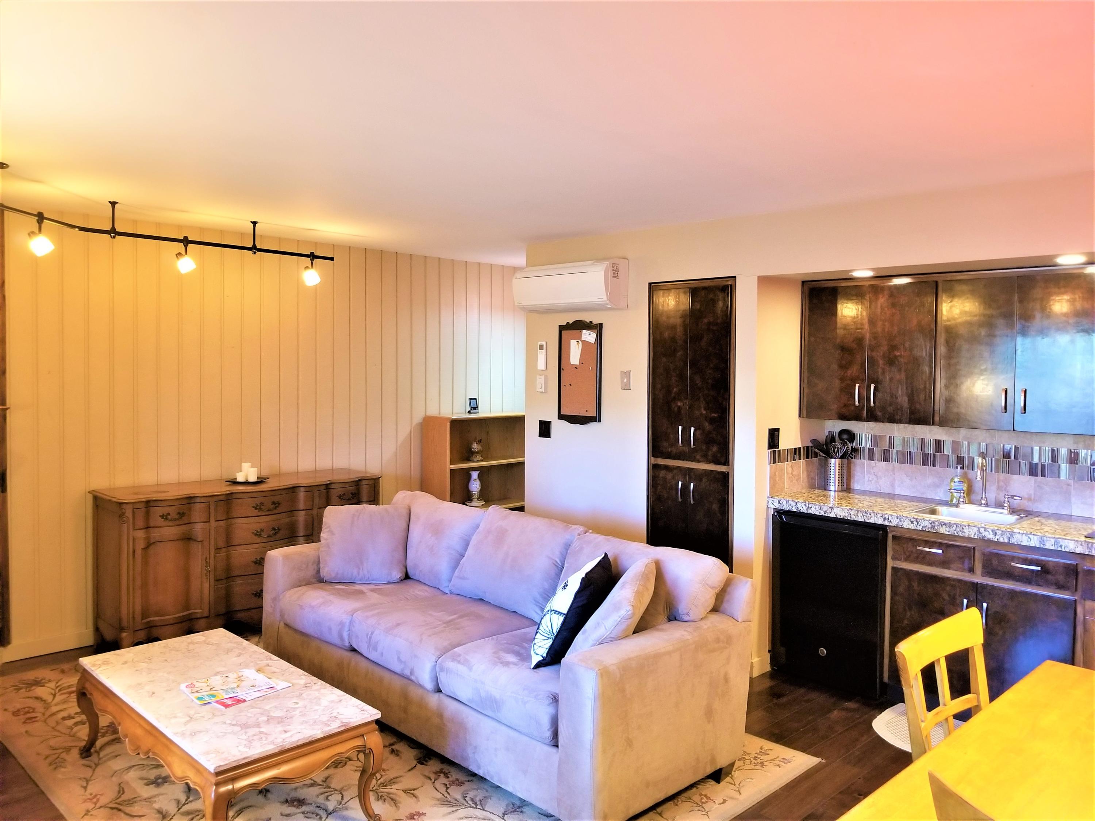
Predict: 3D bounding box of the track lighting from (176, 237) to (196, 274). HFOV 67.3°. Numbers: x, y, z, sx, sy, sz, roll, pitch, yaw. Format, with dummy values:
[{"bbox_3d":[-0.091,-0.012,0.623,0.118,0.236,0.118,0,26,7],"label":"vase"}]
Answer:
[{"bbox_3d":[-1.959,-0.848,4.485,0.120,0.200,0.090,1,4,14],"label":"track lighting"}]

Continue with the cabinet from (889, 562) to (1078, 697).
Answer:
[{"bbox_3d":[2.092,1.053,3.874,0.770,0.600,0.530,4,5,44],"label":"cabinet"}]

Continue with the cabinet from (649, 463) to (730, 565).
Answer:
[{"bbox_3d":[0.912,0.794,4.680,0.520,1.000,0.420,4,5,44],"label":"cabinet"}]

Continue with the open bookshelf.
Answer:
[{"bbox_3d":[-0.529,0.636,6.504,0.330,1.210,0.880,4,5,44],"label":"open bookshelf"}]

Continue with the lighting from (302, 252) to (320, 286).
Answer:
[{"bbox_3d":[-1.437,-0.873,5.061,0.120,0.210,0.090,1,4,14],"label":"lighting"}]

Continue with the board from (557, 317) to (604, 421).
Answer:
[{"bbox_3d":[0.201,-0.230,5.025,0.360,0.635,0.030,4,5,44],"label":"board"}]

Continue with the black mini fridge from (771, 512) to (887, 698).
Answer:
[{"bbox_3d":[1.585,0.959,4.309,0.580,0.853,0.563,-3,4,-44],"label":"black mini fridge"}]

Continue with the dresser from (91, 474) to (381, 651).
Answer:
[{"bbox_3d":[-1.829,0.883,5.017,0.570,0.873,1.580,4,5,44],"label":"dresser"}]

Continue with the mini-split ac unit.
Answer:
[{"bbox_3d":[0.116,-0.747,4.948,0.770,0.290,0.220,4,5,44],"label":"mini-split ac unit"}]

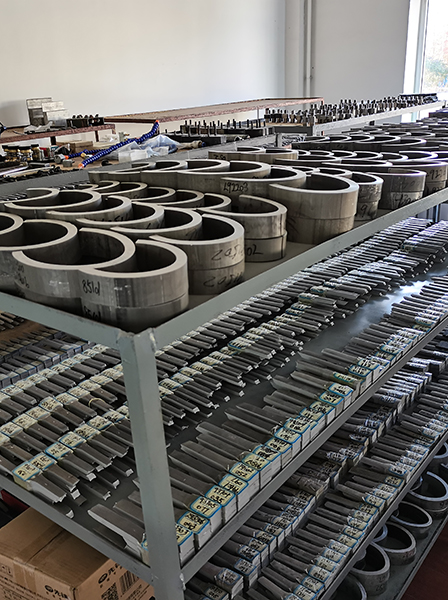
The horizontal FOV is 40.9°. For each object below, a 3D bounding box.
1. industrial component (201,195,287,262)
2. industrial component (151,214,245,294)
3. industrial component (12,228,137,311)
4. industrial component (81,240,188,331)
[{"bbox_3d":[0.053,-0.137,1.124,0.164,0.079,0.176,8,23,28],"label":"industrial component"},{"bbox_3d":[-0.020,-0.075,0.966,0.131,0.079,0.188,8,23,28],"label":"industrial component"},{"bbox_3d":[-0.199,-0.040,0.899,0.185,0.079,0.201,8,23,28],"label":"industrial component"},{"bbox_3d":[-0.104,-0.020,0.828,0.138,0.079,0.168,8,23,28],"label":"industrial component"}]

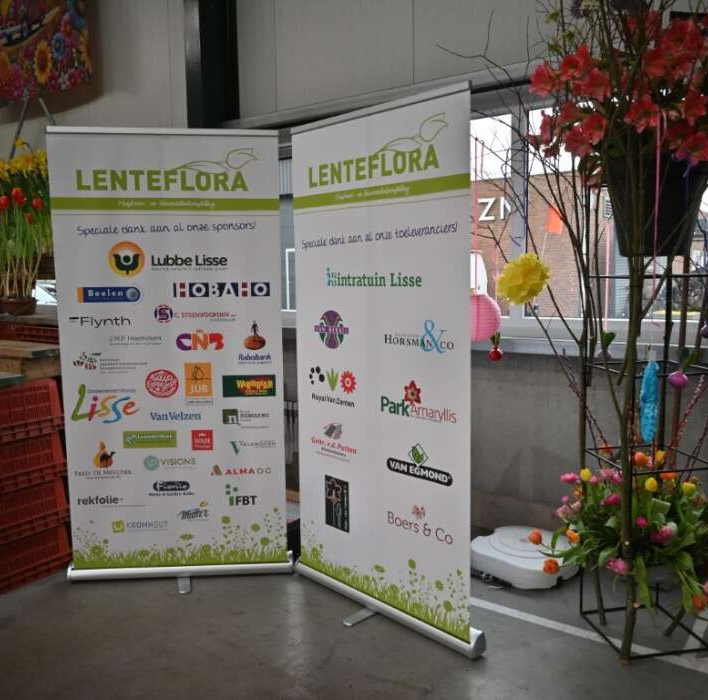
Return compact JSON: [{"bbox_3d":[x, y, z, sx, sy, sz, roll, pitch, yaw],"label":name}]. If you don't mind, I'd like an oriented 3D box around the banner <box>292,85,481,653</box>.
[{"bbox_3d":[0.069,0.074,2.827,0.100,2.040,1.030,-6,8,-42],"label":"banner"}]

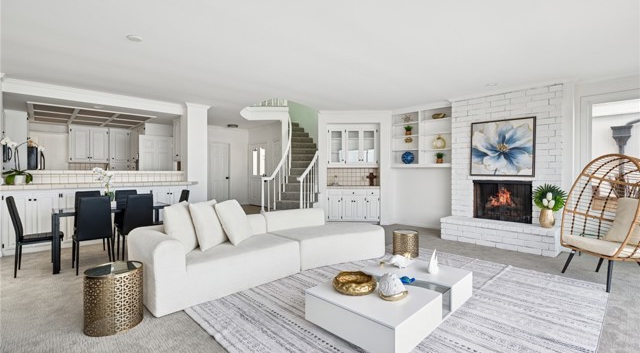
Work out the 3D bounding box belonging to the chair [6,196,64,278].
[{"bbox_3d":[-3.590,0.709,3.608,0.510,0.965,0.420,-1,1,-43],"label":"chair"}]

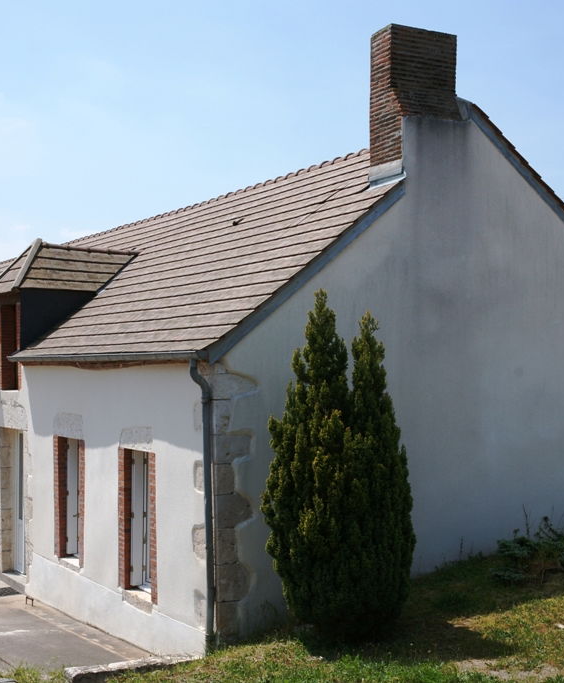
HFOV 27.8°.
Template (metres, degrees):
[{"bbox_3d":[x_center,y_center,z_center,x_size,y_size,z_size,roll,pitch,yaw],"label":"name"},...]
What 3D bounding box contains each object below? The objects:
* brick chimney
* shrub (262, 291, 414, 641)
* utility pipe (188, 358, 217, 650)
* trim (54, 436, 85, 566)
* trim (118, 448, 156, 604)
[{"bbox_3d":[1.538,-2.623,12.743,0.887,1.670,0.609,1,-2,-29],"label":"brick chimney"},{"bbox_3d":[0.531,1.166,10.700,1.400,3.250,1.400,0,-1,0],"label":"shrub"},{"bbox_3d":[-0.779,1.597,11.150,0.220,2.861,0.090,1,-2,-29],"label":"utility pipe"},{"bbox_3d":[-2.746,2.095,15.107,0.200,1.636,1.272,1,-2,-29],"label":"trim"},{"bbox_3d":[-1.569,2.060,12.972,0.200,1.645,1.158,1,-2,-29],"label":"trim"}]

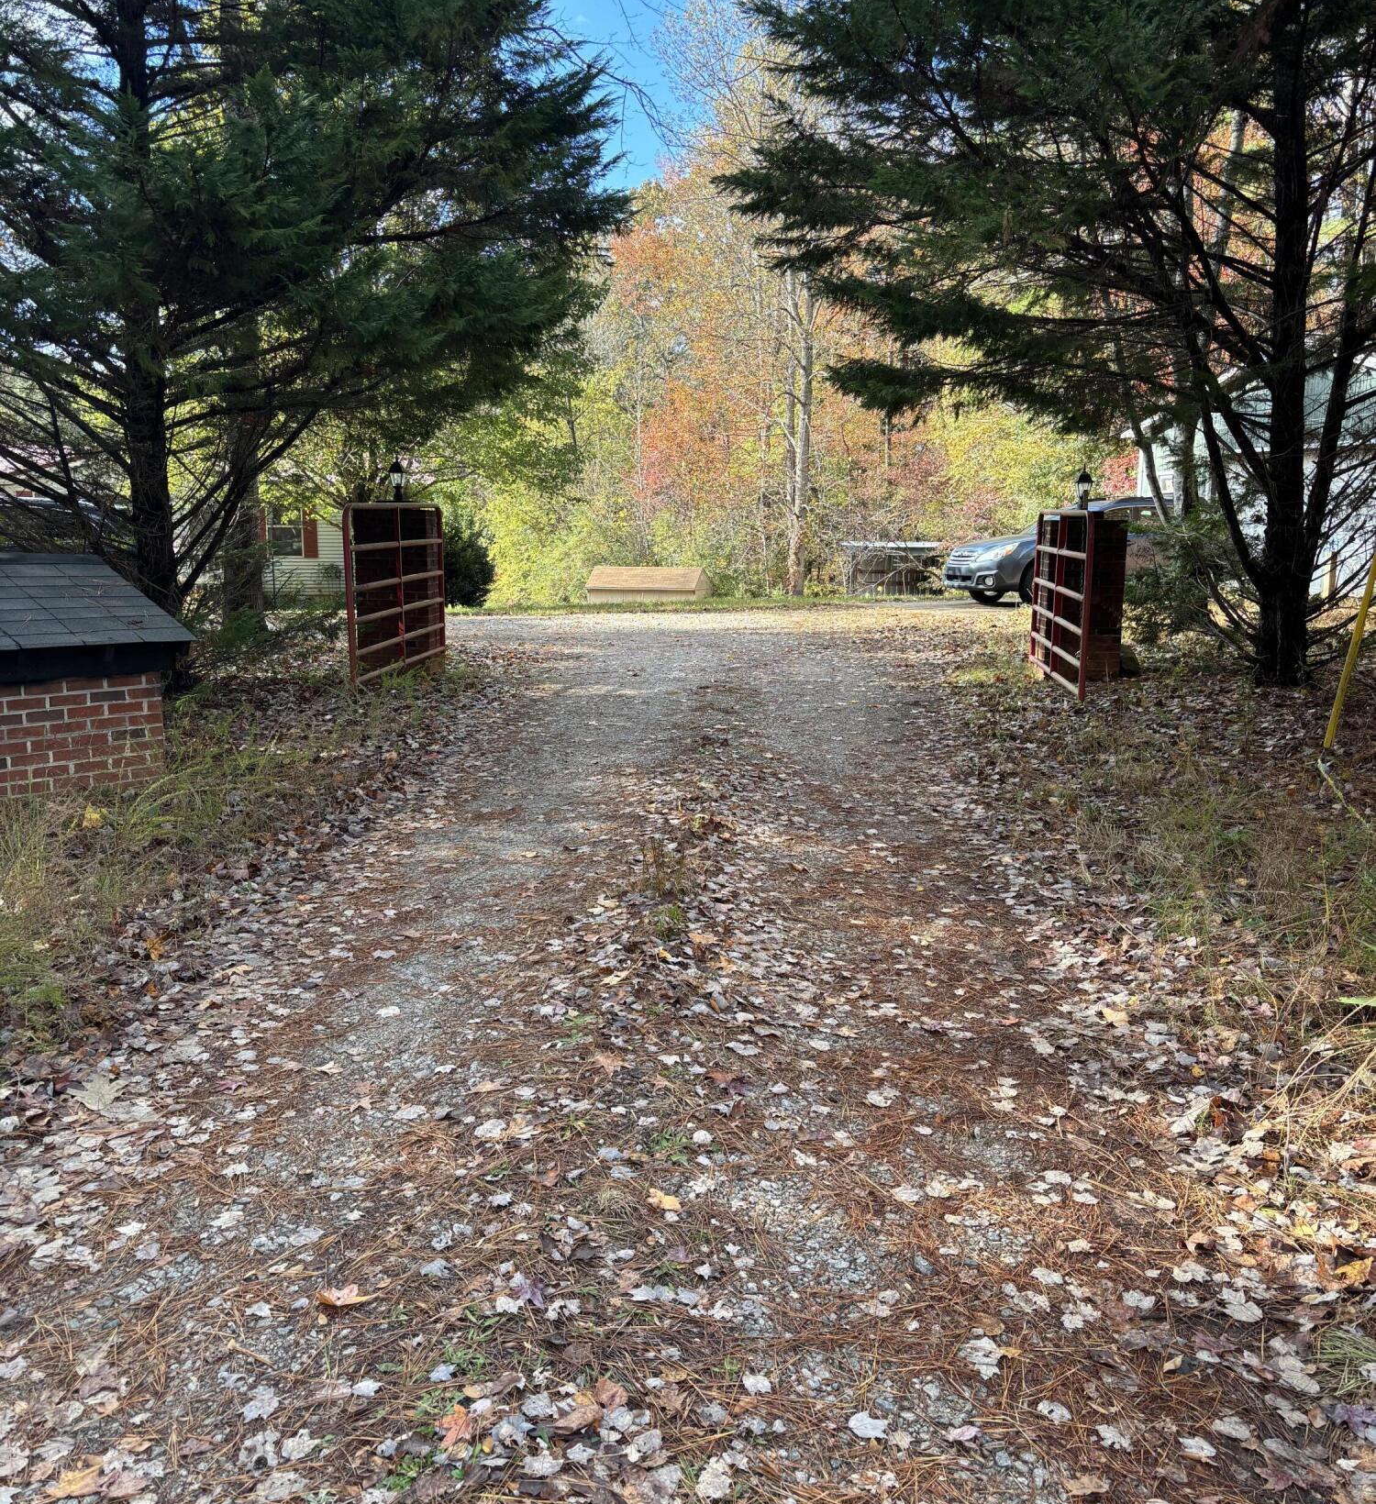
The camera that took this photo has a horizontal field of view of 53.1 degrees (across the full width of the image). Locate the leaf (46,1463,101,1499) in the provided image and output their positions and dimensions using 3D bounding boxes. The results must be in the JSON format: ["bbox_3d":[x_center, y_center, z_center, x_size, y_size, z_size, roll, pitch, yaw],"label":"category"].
[{"bbox_3d":[-0.903,1.074,2.027,0.082,0.017,0.072,0,10,0],"label":"leaf"}]

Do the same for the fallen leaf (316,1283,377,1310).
[{"bbox_3d":[-0.618,0.990,2.494,0.108,0.025,0.075,0,10,0],"label":"fallen leaf"}]

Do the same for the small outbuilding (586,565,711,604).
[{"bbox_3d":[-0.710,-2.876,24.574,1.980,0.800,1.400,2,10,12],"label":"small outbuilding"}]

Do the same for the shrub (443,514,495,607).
[{"bbox_3d":[-3.720,-3.032,21.399,1.500,1.500,1.500,0,10,0],"label":"shrub"}]

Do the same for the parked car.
[{"bbox_3d":[6.270,-3.065,21.037,4.800,1.660,1.820,-3,10,-16],"label":"parked car"}]

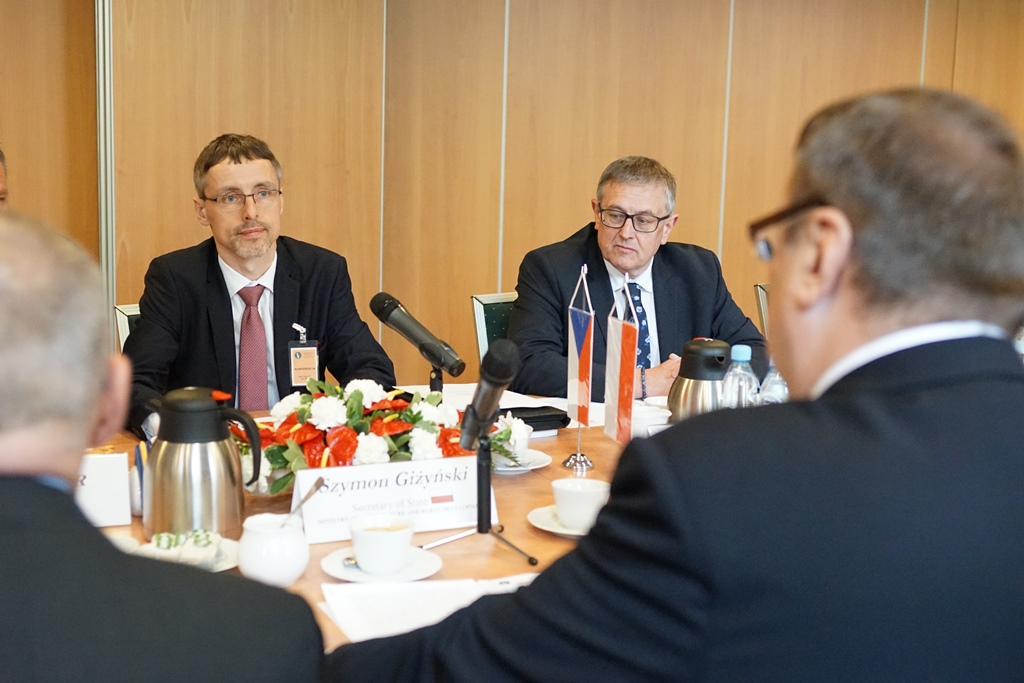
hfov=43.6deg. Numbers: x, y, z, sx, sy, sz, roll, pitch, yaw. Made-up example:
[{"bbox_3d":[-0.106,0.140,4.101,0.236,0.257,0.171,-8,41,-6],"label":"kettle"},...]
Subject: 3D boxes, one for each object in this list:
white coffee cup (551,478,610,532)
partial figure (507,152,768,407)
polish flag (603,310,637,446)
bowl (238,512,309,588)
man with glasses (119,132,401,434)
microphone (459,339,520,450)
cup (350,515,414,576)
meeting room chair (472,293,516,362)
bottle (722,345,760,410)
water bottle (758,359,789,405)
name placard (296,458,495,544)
[{"bbox_3d":[0.098,0.230,1.782,0.082,0.062,0.084,2,8,0],"label":"white coffee cup"},{"bbox_3d":[0.306,0.252,2.705,0.580,1.272,0.820,-1,8,-17],"label":"partial figure"},{"bbox_3d":[0.170,0.063,2.000,0.012,0.188,0.120,-1,8,-17],"label":"polish flag"},{"bbox_3d":[-0.285,0.249,1.535,0.087,0.077,0.087,2,8,0],"label":"bowl"},{"bbox_3d":[-0.516,0.239,2.549,0.560,1.292,0.820,-1,8,-20],"label":"man with glasses"},{"bbox_3d":[-0.031,0.070,1.690,0.048,0.166,0.048,18,27,-2],"label":"microphone"},{"bbox_3d":[-0.158,0.251,1.566,0.082,0.062,0.084,2,8,0],"label":"cup"},{"bbox_3d":[0.216,0.391,2.901,0.470,0.939,0.570,-2,8,-24],"label":"meeting room chair"},{"bbox_3d":[0.377,0.116,2.135,0.066,0.218,0.066,2,8,0],"label":"bottle"},{"bbox_3d":[0.434,0.123,2.104,0.066,0.216,0.066,2,8,0],"label":"water bottle"},{"bbox_3d":[-0.164,0.213,1.790,0.280,0.088,0.100,-2,9,-26],"label":"name placard"}]

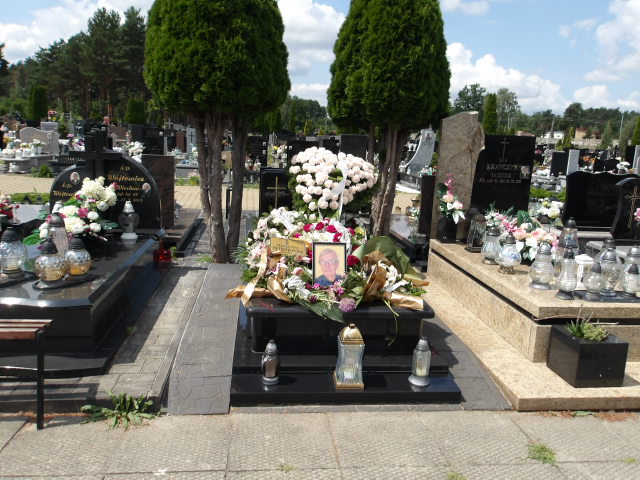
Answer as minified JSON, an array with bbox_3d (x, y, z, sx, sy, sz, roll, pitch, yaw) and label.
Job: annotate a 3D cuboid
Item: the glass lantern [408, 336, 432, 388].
[{"bbox_3d":[0.583,0.680,2.840,0.130,0.268,0.130,1,12,-6],"label":"glass lantern"}]

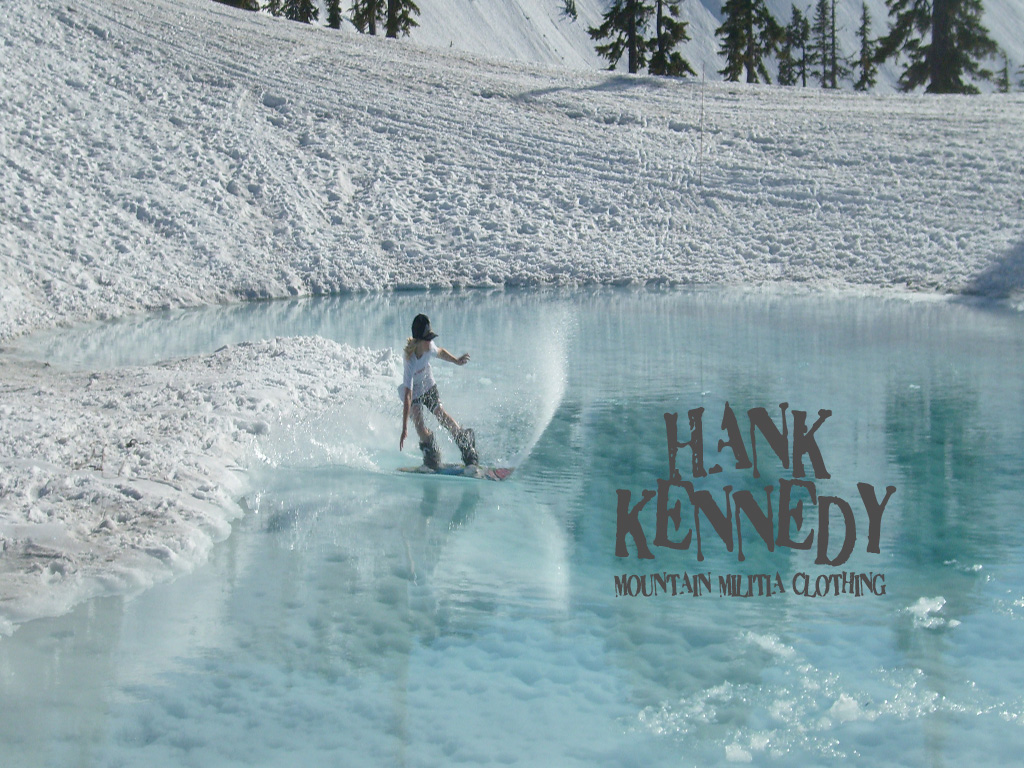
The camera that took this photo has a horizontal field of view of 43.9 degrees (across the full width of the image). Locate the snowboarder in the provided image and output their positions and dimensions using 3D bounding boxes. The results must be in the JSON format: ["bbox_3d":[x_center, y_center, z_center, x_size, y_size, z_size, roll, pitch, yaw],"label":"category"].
[{"bbox_3d":[-0.763,0.067,13.200,0.830,1.630,0.600,-1,9,-5],"label":"snowboarder"}]

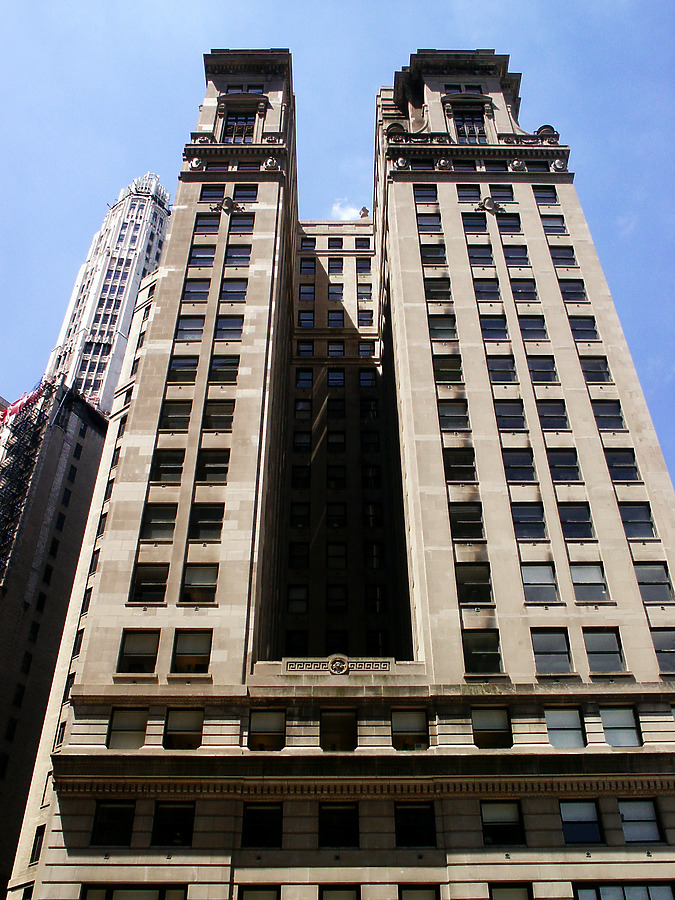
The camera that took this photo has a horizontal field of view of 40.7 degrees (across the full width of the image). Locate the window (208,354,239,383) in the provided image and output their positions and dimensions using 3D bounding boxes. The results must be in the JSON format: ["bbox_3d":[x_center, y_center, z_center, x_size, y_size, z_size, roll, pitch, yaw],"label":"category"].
[{"bbox_3d":[-6.492,-4.642,51.826,1.580,2.200,0.250,0,-42,0],"label":"window"}]

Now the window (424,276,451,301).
[{"bbox_3d":[6.061,-9.508,54.441,1.570,2.090,0.200,0,-42,0],"label":"window"}]

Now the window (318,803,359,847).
[{"bbox_3d":[0.059,14.175,34.478,1.499,1.668,0.200,0,-42,0],"label":"window"}]

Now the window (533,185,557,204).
[{"bbox_3d":[13.802,-16.784,60.179,1.550,2.159,0.250,0,-42,0],"label":"window"}]

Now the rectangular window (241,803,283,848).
[{"bbox_3d":[-2.829,14.248,34.528,1.534,1.711,0.200,0,-42,0],"label":"rectangular window"}]

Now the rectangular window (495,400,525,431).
[{"bbox_3d":[9.188,-1.810,48.241,1.529,2.209,0.200,0,-42,0],"label":"rectangular window"}]

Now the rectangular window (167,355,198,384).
[{"bbox_3d":[-8.440,-4.404,50.218,1.492,2.109,0.200,0,-42,0],"label":"rectangular window"}]

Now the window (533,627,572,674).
[{"bbox_3d":[9.354,8.764,39.776,1.580,2.200,0.250,0,-42,0],"label":"window"}]

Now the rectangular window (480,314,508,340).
[{"bbox_3d":[9.247,-7.225,53.745,1.596,2.173,0.200,0,-42,0],"label":"rectangular window"}]

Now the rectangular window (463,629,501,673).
[{"bbox_3d":[6.198,8.623,38.830,1.556,2.107,0.200,0,-42,0],"label":"rectangular window"}]

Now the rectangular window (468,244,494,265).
[{"bbox_3d":[8.810,-11.795,55.644,1.499,2.064,0.250,0,-42,0],"label":"rectangular window"}]

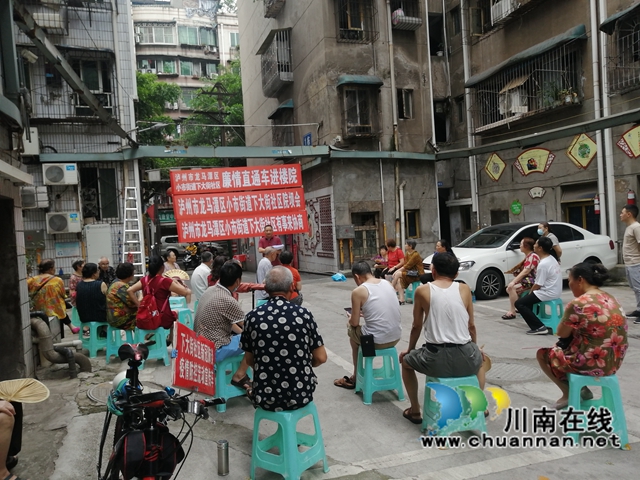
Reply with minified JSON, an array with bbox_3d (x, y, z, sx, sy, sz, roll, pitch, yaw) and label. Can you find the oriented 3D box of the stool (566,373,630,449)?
[{"bbox_3d":[1.842,1.100,3.249,0.345,0.447,0.340,-3,1,23],"label":"stool"}]

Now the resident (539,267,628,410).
[{"bbox_3d":[1.974,0.782,3.632,0.540,1.270,0.680,-5,2,-26],"label":"resident"}]

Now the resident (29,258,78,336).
[{"bbox_3d":[-4.215,0.996,7.678,0.540,1.370,0.660,-3,2,18],"label":"resident"}]

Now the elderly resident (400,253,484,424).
[{"bbox_3d":[0.988,0.794,3.820,0.630,1.360,0.720,-4,2,2],"label":"elderly resident"}]

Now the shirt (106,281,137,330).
[{"bbox_3d":[-2.596,0.809,6.288,0.460,0.620,0.340,-3,1,27],"label":"shirt"}]

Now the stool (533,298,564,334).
[{"bbox_3d":[3.129,1.026,6.595,0.340,0.465,0.340,-4,1,-39],"label":"stool"}]

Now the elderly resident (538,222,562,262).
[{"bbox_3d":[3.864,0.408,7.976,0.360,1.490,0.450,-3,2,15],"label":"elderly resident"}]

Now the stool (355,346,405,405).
[{"bbox_3d":[0.534,1.209,4.408,0.340,0.465,0.340,-3,1,-12],"label":"stool"}]

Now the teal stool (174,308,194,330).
[{"bbox_3d":[-2.150,1.317,7.563,0.350,0.472,0.350,-4,2,-15],"label":"teal stool"}]

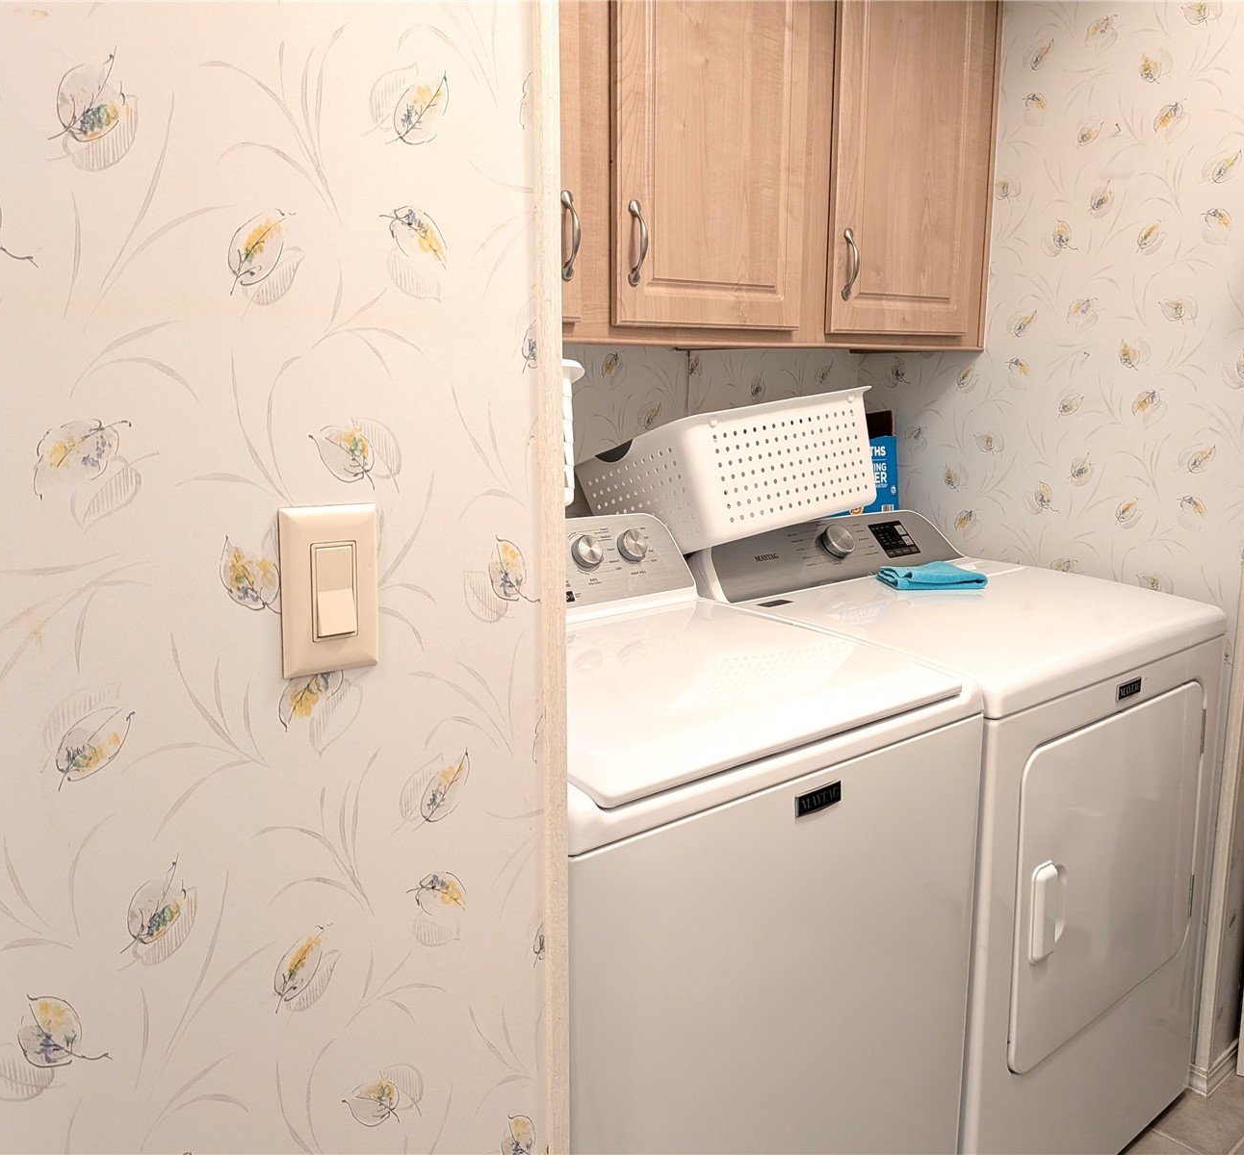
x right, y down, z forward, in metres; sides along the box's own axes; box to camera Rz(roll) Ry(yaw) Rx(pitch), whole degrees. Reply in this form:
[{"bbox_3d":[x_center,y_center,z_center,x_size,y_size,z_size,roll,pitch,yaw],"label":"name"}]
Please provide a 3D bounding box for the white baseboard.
[{"bbox_3d":[1.121,0.924,2.032,0.140,0.060,0.045,-8,12,-40],"label":"white baseboard"}]

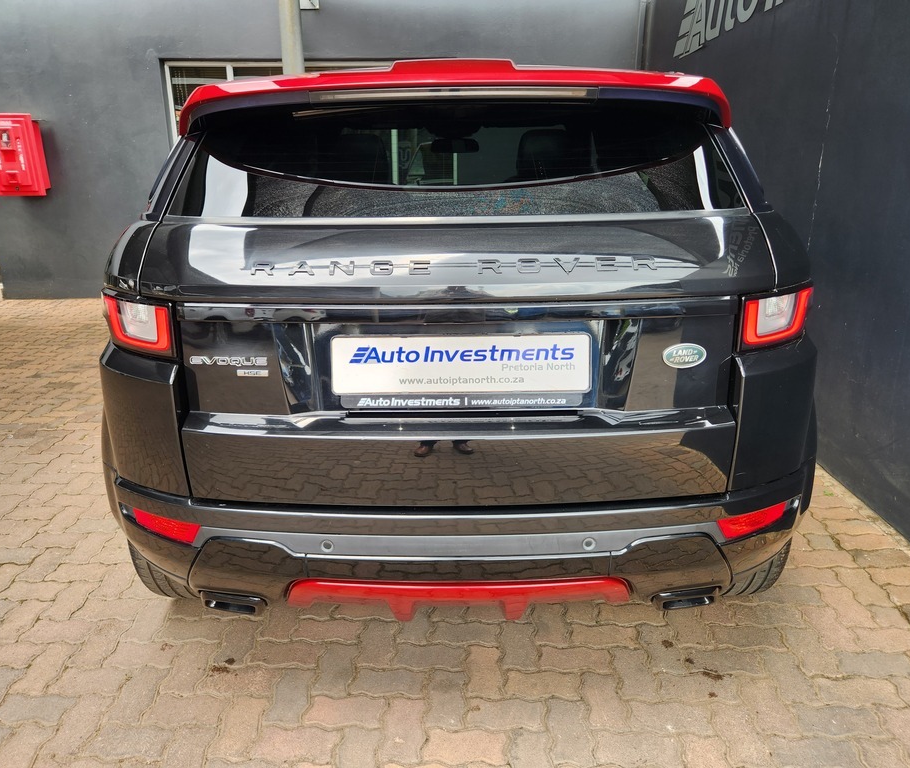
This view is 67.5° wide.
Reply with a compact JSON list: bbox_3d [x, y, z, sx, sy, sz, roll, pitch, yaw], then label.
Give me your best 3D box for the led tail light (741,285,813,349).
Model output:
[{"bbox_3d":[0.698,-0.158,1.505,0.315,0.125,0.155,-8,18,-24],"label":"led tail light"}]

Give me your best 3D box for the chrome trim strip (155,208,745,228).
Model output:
[{"bbox_3d":[0.006,-0.344,1.416,1.260,0.030,0.090,-1,17,0],"label":"chrome trim strip"}]

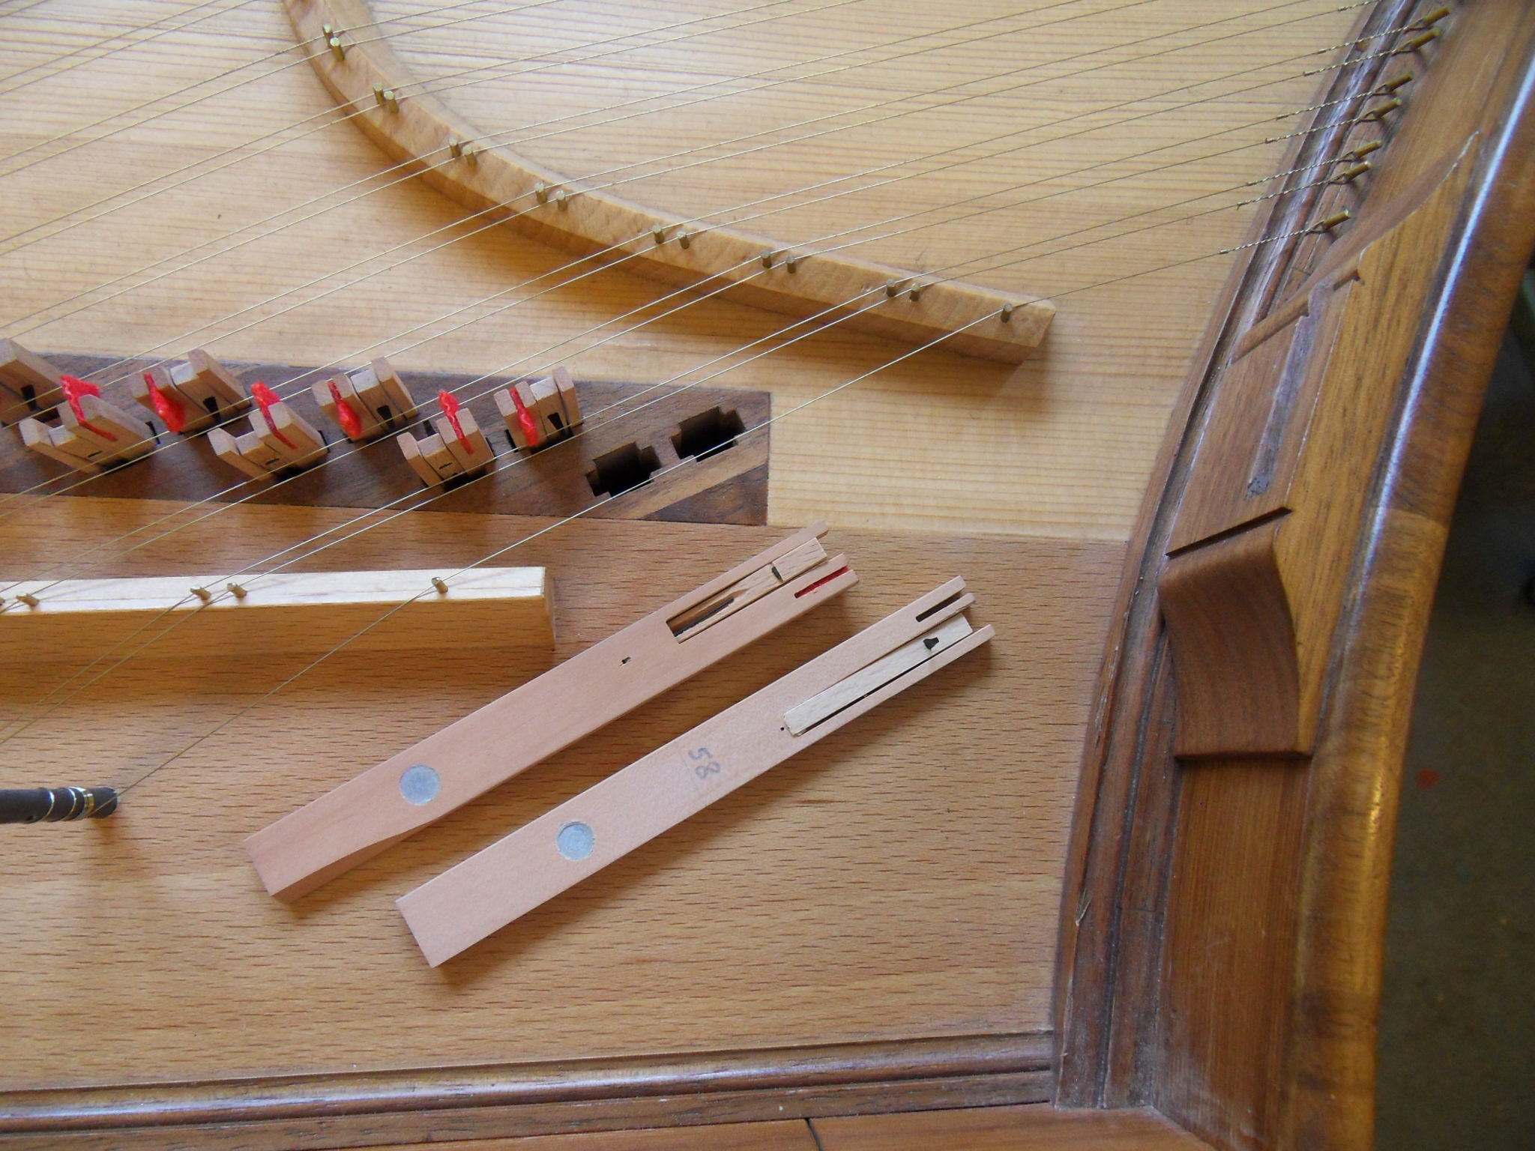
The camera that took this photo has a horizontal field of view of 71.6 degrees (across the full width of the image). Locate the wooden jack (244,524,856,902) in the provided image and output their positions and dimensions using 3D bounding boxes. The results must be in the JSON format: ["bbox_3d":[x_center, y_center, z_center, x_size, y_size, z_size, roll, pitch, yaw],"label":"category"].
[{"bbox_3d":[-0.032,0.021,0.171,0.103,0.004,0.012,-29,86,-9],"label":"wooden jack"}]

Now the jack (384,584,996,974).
[{"bbox_3d":[-0.010,0.030,0.172,0.103,0.004,0.011,-29,86,-9],"label":"jack"}]

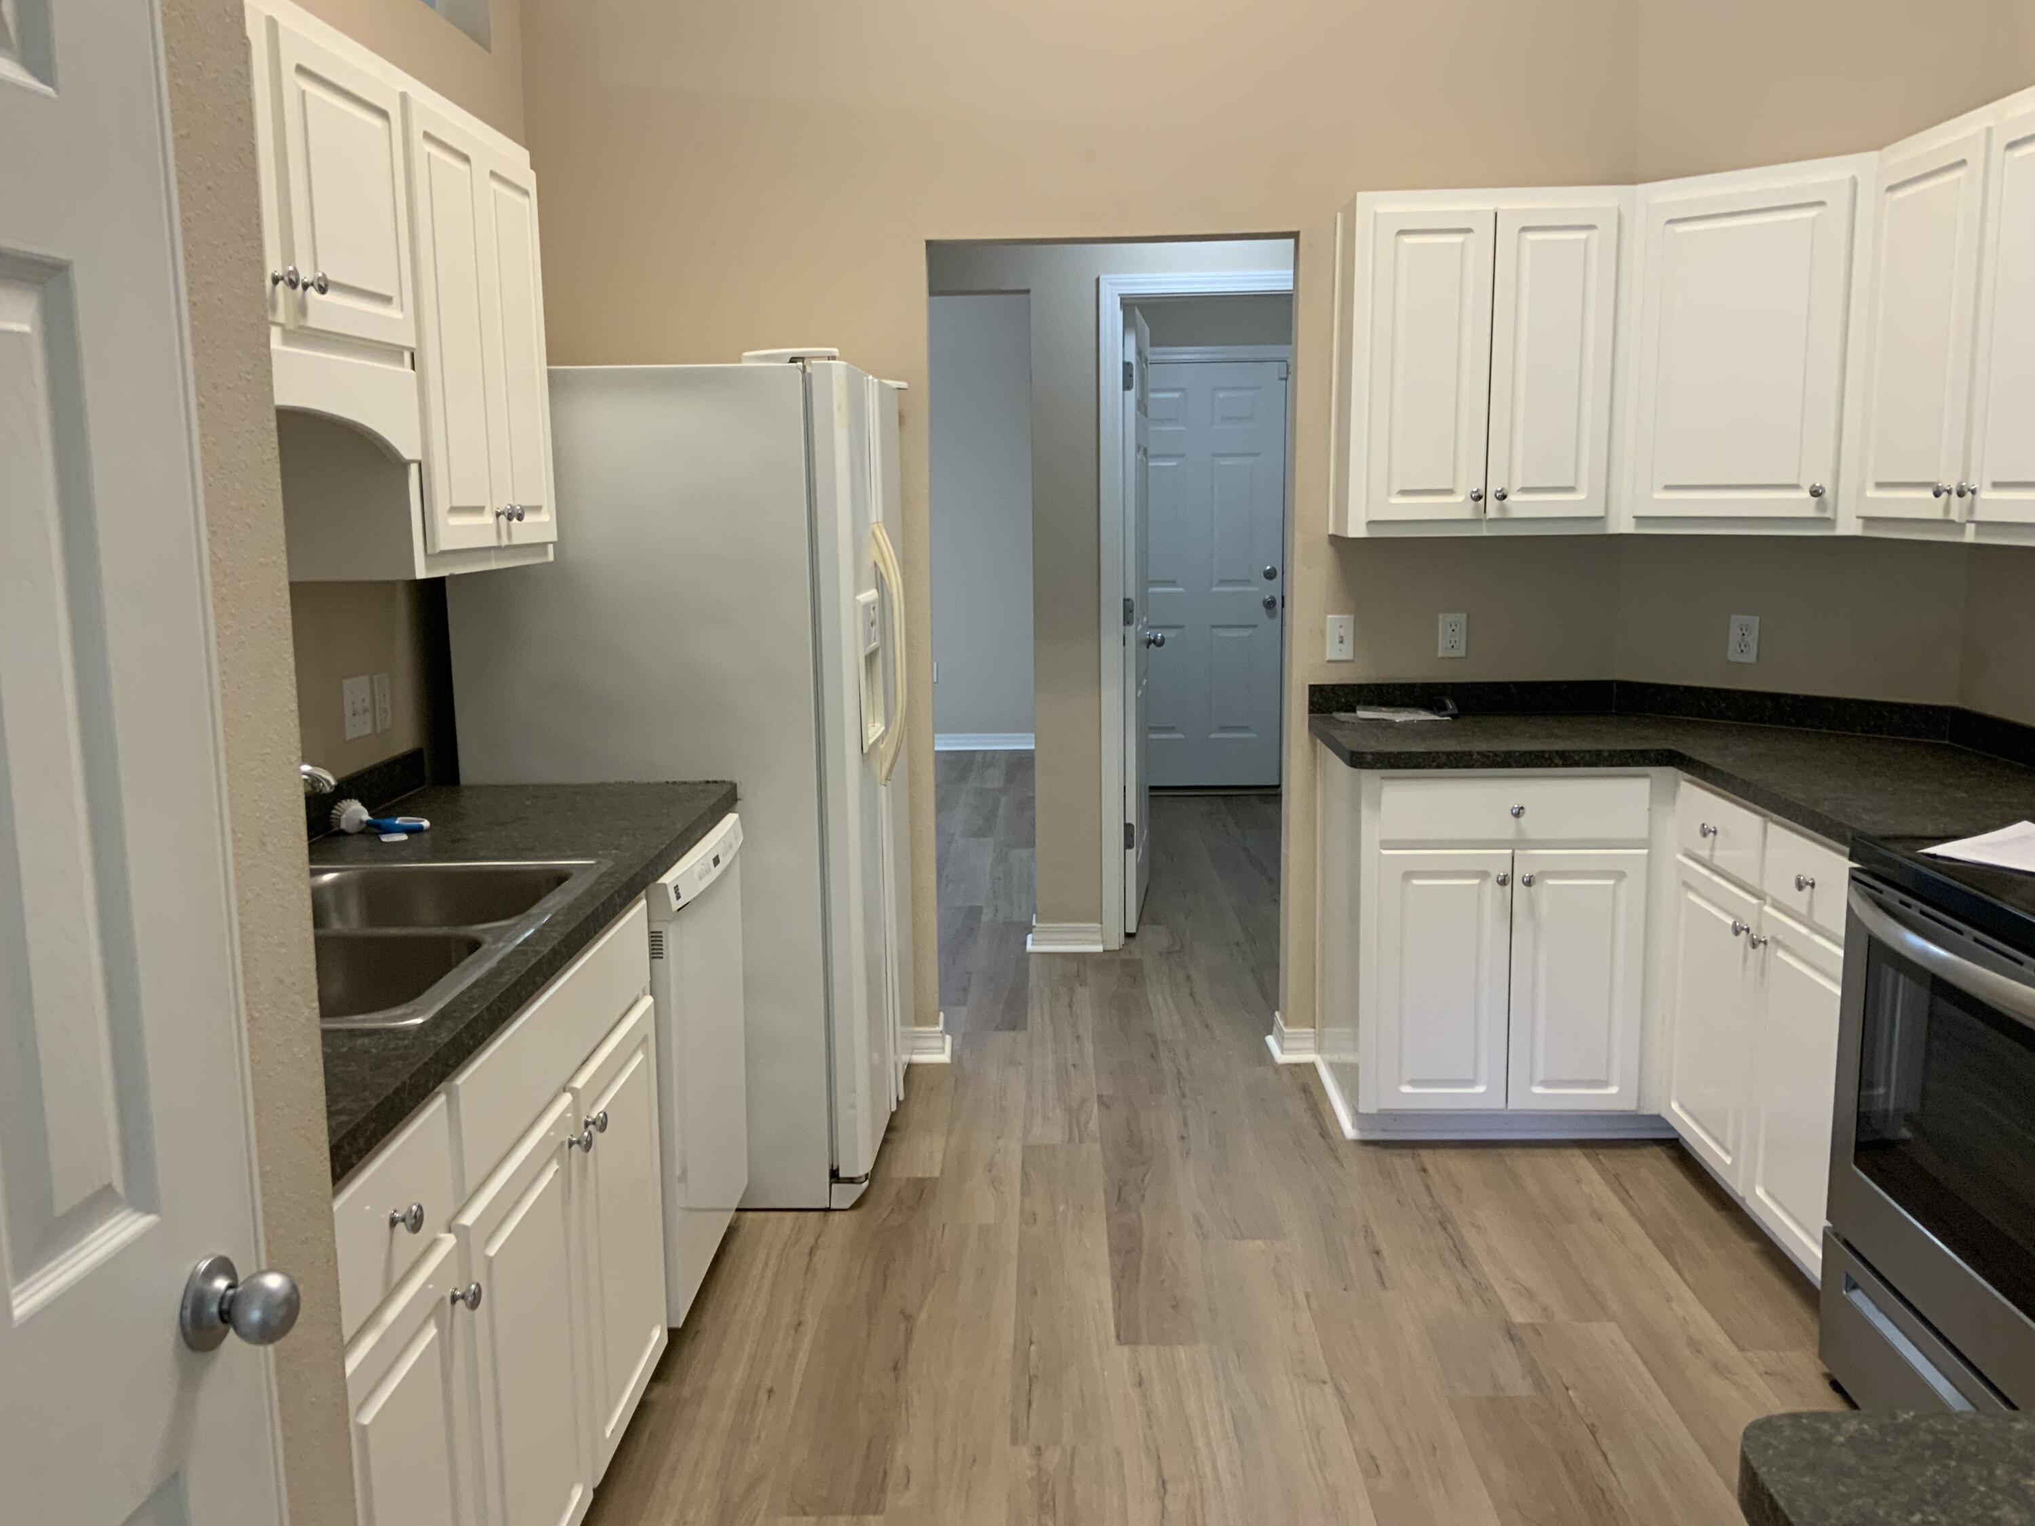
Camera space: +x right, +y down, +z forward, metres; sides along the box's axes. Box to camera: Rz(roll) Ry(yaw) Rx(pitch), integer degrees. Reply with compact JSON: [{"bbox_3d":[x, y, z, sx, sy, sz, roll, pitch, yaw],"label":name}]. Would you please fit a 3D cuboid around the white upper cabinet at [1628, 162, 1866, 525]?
[{"bbox_3d":[1.658,-0.892,3.754,0.320,0.755,0.520,-10,13,-43],"label":"white upper cabinet"}]

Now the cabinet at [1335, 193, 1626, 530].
[{"bbox_3d":[1.075,-0.921,3.990,0.617,0.766,0.309,0,10,2],"label":"cabinet"}]

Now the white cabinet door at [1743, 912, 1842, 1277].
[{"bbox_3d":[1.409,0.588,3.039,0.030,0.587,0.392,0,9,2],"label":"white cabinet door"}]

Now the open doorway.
[{"bbox_3d":[0.240,-0.255,4.354,0.901,2.086,0.130,0,10,2],"label":"open doorway"}]

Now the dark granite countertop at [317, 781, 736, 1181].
[{"bbox_3d":[-0.913,0.222,2.509,0.624,0.040,1.935,0,10,2],"label":"dark granite countertop"}]

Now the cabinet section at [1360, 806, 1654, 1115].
[{"bbox_3d":[1.086,0.377,4.006,0.622,0.730,0.550,0,9,2],"label":"cabinet section"}]

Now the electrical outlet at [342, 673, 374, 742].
[{"bbox_3d":[-1.206,-0.101,3.129,0.008,0.112,0.117,0,10,2],"label":"electrical outlet"}]

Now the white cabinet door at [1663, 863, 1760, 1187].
[{"bbox_3d":[1.421,0.519,3.467,0.030,0.587,0.436,0,9,2],"label":"white cabinet door"}]

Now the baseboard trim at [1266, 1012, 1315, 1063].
[{"bbox_3d":[0.731,0.723,4.519,0.107,0.094,0.192,0,10,2],"label":"baseboard trim"}]

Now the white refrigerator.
[{"bbox_3d":[-0.680,0.001,3.875,0.865,1.762,0.875,0,10,2],"label":"white refrigerator"}]

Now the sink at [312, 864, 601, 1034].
[{"bbox_3d":[-0.928,0.321,2.345,0.544,0.188,0.823,0,10,2],"label":"sink"}]

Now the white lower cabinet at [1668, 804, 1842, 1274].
[{"bbox_3d":[1.716,0.481,3.325,0.625,0.810,0.805,0,10,2],"label":"white lower cabinet"}]

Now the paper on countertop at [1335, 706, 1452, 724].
[{"bbox_3d":[0.939,-0.120,4.208,0.278,0.028,0.120,0,10,2],"label":"paper on countertop"}]

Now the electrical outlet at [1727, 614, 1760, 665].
[{"bbox_3d":[1.740,-0.295,4.080,0.008,0.114,0.070,-10,13,-42],"label":"electrical outlet"}]

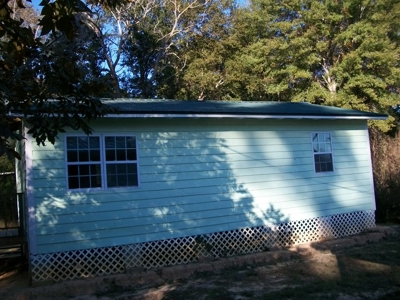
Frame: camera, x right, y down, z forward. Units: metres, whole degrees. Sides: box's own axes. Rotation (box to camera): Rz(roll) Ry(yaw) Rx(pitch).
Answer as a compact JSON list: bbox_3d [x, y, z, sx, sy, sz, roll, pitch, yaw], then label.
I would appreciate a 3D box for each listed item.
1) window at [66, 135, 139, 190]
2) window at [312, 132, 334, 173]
[{"bbox_3d":[-2.094,0.249,8.011,1.571,1.210,0.100,-2,-6,-25],"label":"window"},{"bbox_3d":[3.542,0.077,10.617,0.762,1.185,0.100,-2,-6,-25],"label":"window"}]

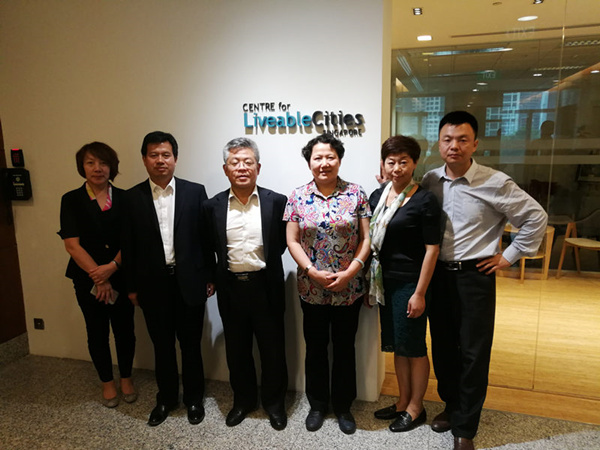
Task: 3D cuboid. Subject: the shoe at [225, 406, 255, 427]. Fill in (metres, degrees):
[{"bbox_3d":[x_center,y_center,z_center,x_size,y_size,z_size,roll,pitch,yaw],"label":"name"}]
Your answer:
[{"bbox_3d":[-0.344,1.061,2.767,0.100,0.110,0.280,3,11,21],"label":"shoe"}]

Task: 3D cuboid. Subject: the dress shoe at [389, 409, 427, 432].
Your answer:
[{"bbox_3d":[0.603,1.080,2.658,0.250,0.085,0.090,-7,12,-32],"label":"dress shoe"}]

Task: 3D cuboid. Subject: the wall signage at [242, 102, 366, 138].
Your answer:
[{"bbox_3d":[0.007,-0.599,2.665,0.706,0.198,0.030,2,11,16],"label":"wall signage"}]

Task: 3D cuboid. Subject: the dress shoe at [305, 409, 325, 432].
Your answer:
[{"bbox_3d":[0.076,1.072,2.704,0.090,0.100,0.250,0,10,5],"label":"dress shoe"}]

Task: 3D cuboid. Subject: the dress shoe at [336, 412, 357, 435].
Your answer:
[{"bbox_3d":[0.257,1.074,2.677,0.090,0.100,0.250,-2,10,-6],"label":"dress shoe"}]

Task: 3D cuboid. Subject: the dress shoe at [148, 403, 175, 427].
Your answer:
[{"bbox_3d":[-0.797,1.065,2.781,0.100,0.110,0.280,3,11,19],"label":"dress shoe"}]

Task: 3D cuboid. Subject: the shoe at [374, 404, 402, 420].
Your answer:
[{"bbox_3d":[0.558,1.063,2.760,0.250,0.085,0.090,-3,10,-14],"label":"shoe"}]

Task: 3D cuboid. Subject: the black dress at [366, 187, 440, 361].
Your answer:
[{"bbox_3d":[0.584,0.276,2.598,0.410,0.971,0.270,7,13,37],"label":"black dress"}]

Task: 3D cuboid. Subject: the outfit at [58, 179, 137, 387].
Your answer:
[{"bbox_3d":[-1.215,0.372,2.865,0.430,1.252,0.270,-5,11,-25],"label":"outfit"}]

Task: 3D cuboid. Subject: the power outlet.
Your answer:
[{"bbox_3d":[-1.958,0.747,3.518,0.086,0.086,0.012,2,11,16],"label":"power outlet"}]

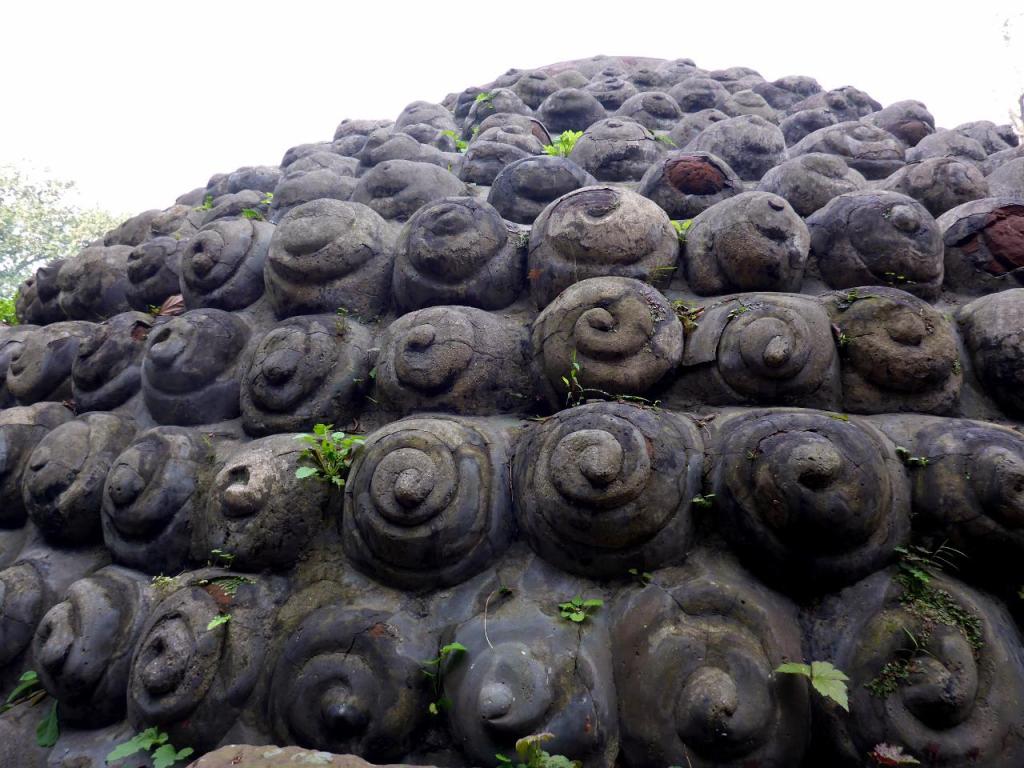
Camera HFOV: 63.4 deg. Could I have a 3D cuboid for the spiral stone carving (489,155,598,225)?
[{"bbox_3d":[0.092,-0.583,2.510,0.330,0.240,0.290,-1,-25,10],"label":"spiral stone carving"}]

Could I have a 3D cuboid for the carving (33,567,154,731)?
[{"bbox_3d":[-1.140,0.713,2.251,0.336,0.386,0.218,0,-7,28],"label":"carving"}]

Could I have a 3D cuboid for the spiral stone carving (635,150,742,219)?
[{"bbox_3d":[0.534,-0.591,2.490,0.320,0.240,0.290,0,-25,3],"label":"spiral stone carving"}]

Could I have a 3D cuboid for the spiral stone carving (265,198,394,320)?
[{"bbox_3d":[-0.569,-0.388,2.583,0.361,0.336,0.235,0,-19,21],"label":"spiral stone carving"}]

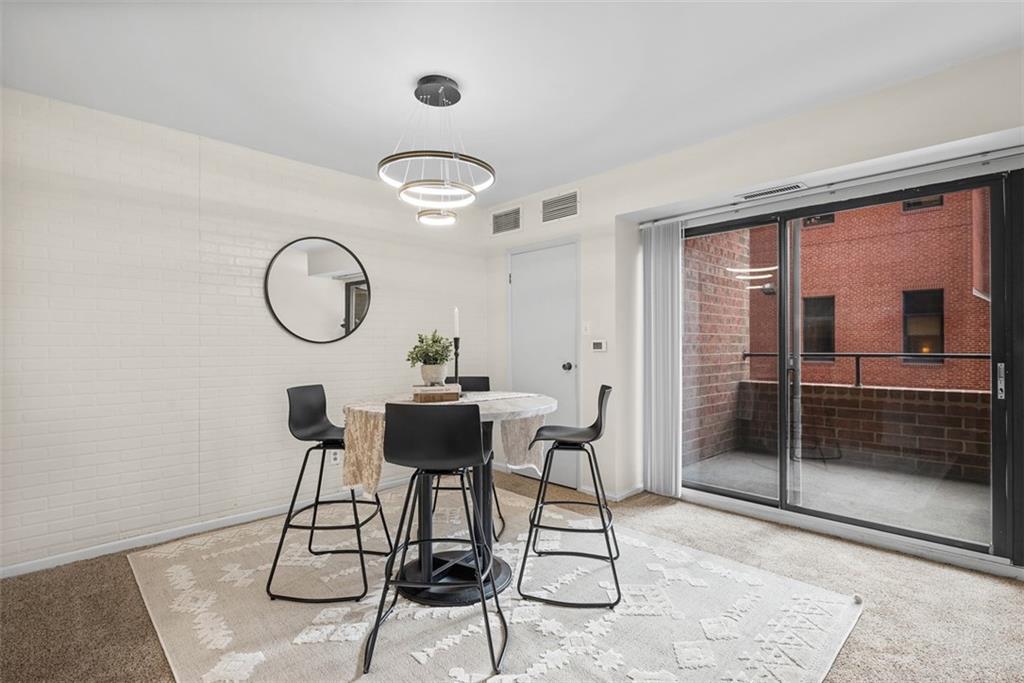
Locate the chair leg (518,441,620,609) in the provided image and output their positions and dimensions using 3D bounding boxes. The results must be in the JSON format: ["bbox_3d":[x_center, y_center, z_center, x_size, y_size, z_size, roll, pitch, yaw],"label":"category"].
[{"bbox_3d":[0.305,0.870,2.490,0.476,0.702,0.555,0,0,11],"label":"chair leg"}]

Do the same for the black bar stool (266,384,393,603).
[{"bbox_3d":[-0.920,0.726,2.520,0.480,0.988,0.535,0,0,1],"label":"black bar stool"}]

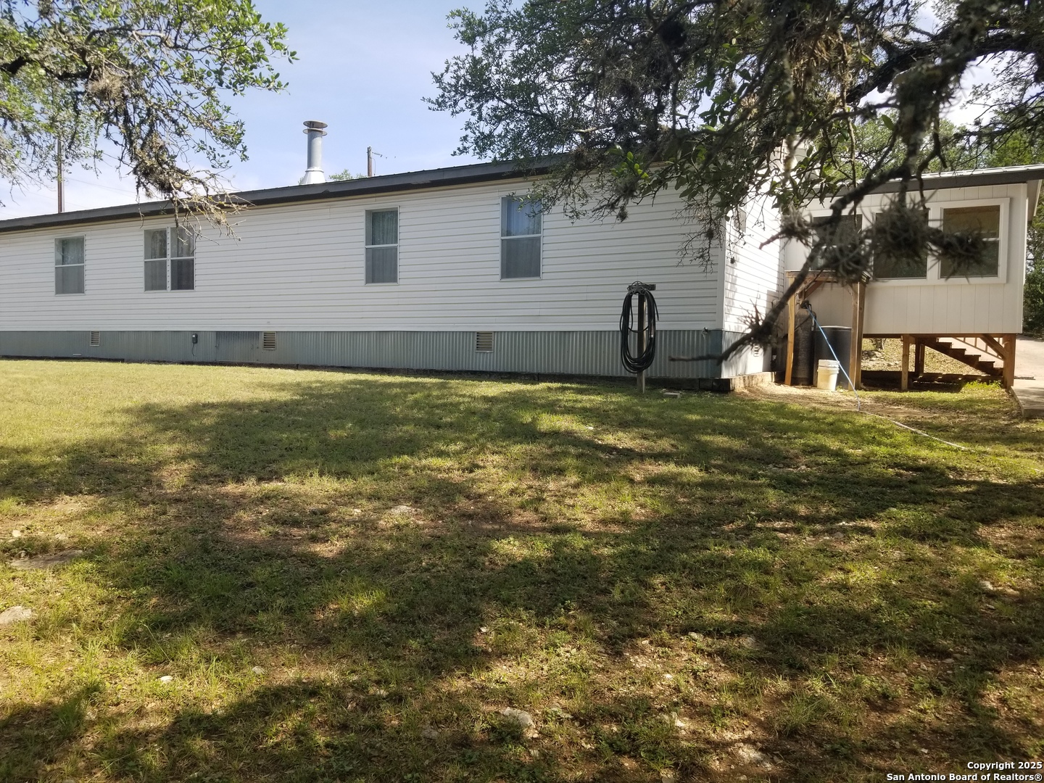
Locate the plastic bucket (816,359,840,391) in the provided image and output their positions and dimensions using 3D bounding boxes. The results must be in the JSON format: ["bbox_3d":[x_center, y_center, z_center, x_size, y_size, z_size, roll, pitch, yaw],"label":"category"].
[{"bbox_3d":[4.589,-0.242,11.750,0.320,0.456,0.320,3,3,29],"label":"plastic bucket"}]

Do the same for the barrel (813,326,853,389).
[{"bbox_3d":[4.845,-0.527,12.200,0.600,0.980,0.600,3,3,29],"label":"barrel"}]

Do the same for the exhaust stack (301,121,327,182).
[{"bbox_3d":[-4.283,-4.920,16.200,0.500,1.305,0.500,3,3,29],"label":"exhaust stack"}]

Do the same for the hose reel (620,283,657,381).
[{"bbox_3d":[1.634,-0.849,10.950,0.510,1.369,0.240,3,3,29],"label":"hose reel"}]

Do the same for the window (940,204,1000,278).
[{"bbox_3d":[7.572,-2.519,13.277,0.872,1.212,0.090,2,3,28],"label":"window"}]

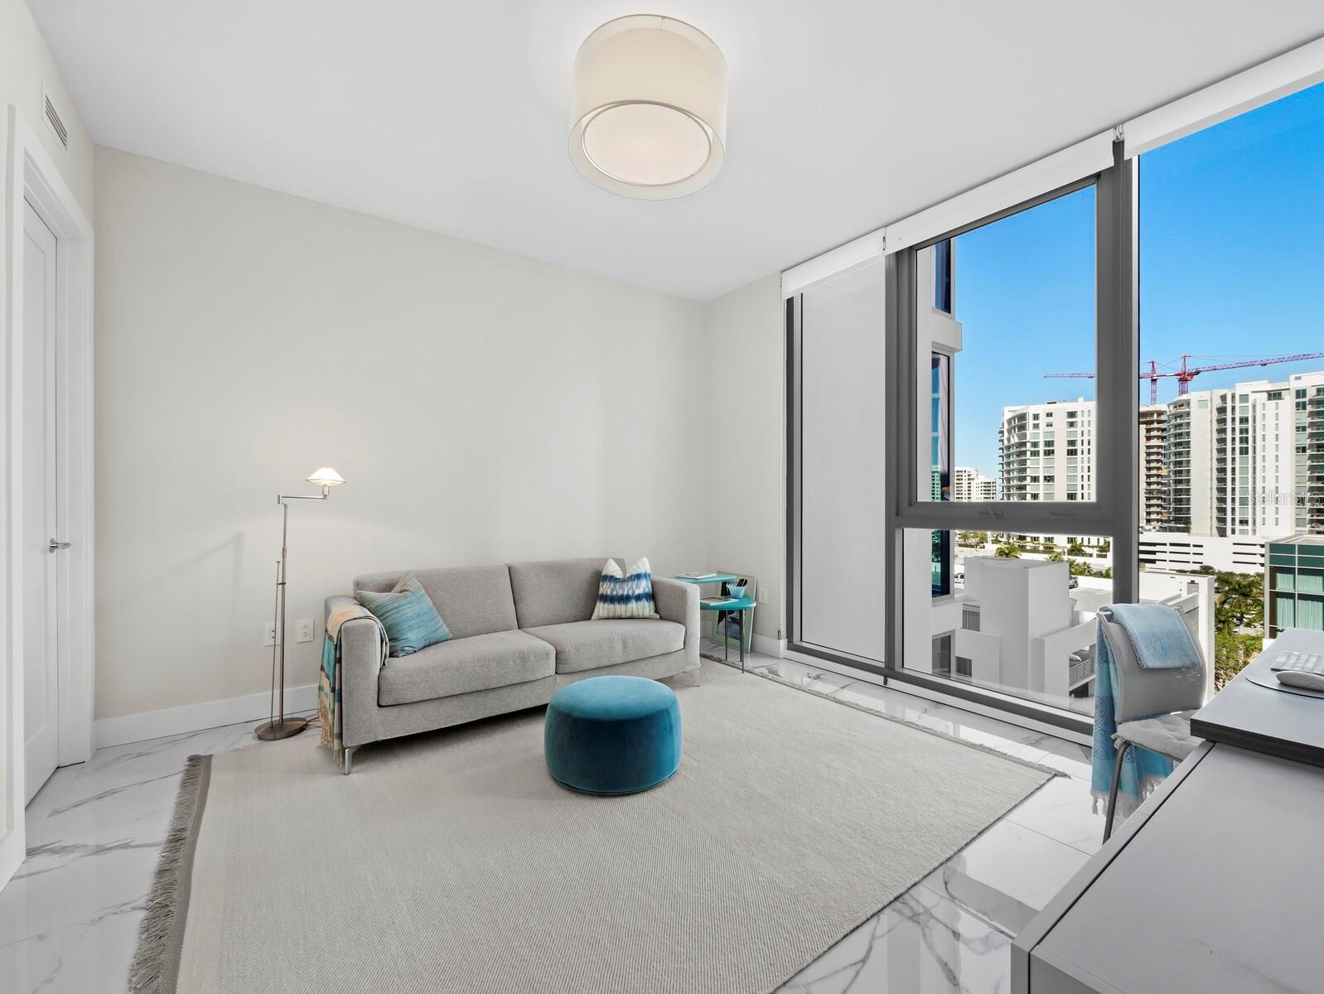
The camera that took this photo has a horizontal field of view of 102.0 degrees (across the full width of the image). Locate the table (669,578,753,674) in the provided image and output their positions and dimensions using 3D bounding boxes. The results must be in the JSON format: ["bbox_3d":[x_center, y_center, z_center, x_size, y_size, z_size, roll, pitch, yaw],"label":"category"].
[{"bbox_3d":[0.400,0.945,4.127,0.540,0.620,0.660,0,0,-35],"label":"table"}]

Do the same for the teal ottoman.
[{"bbox_3d":[-0.229,1.072,2.530,0.640,0.355,0.640,0,0,0],"label":"teal ottoman"}]

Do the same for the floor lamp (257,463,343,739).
[{"bbox_3d":[-1.900,0.548,2.816,0.500,1.400,0.240,0,0,19],"label":"floor lamp"}]

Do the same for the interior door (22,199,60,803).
[{"bbox_3d":[-2.556,0.020,2.118,0.050,2.440,0.840,0,0,-37],"label":"interior door"}]

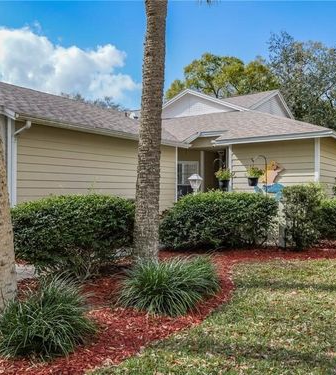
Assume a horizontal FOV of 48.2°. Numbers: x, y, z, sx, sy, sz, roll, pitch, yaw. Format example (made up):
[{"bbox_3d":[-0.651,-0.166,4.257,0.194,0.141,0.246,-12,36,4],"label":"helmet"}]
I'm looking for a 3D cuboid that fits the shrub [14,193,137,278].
[{"bbox_3d":[-1.480,0.780,5.850,1.500,1.320,2.000,0,0,38],"label":"shrub"}]

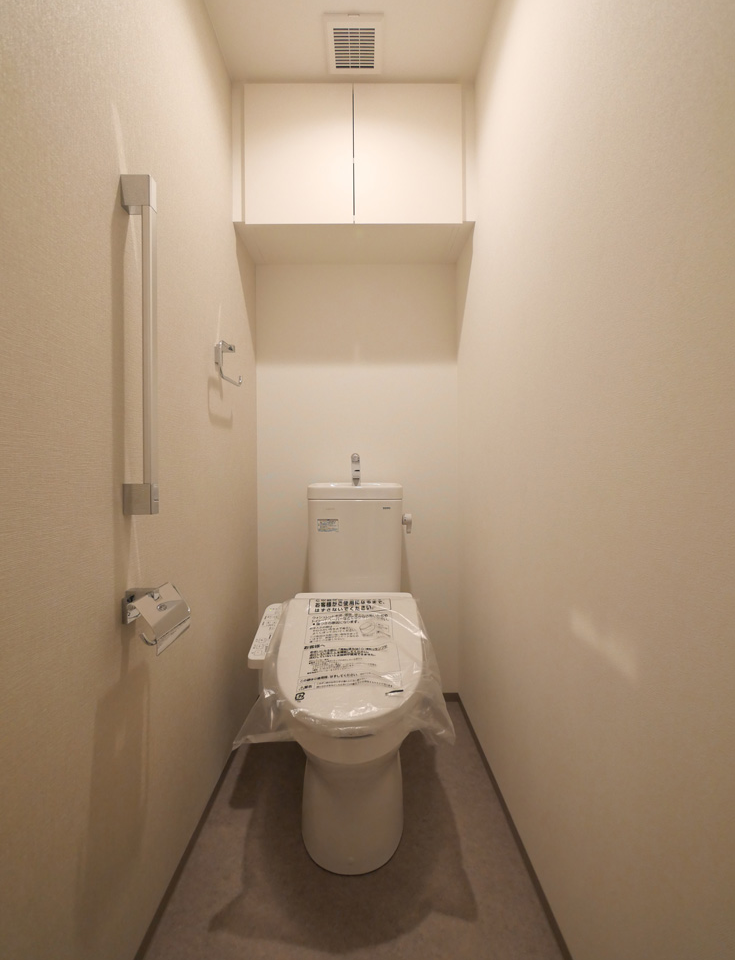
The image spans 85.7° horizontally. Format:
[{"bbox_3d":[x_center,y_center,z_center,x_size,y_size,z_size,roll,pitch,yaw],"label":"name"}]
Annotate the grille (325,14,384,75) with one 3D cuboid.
[{"bbox_3d":[-0.041,-1.354,1.239,0.177,0.020,0.172,0,0,-1],"label":"grille"}]

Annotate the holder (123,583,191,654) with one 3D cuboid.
[{"bbox_3d":[-0.398,0.253,0.740,0.083,0.101,0.126,0,0,-1],"label":"holder"}]

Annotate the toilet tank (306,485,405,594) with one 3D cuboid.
[{"bbox_3d":[-0.044,0.234,1.516,0.345,0.440,0.195,0,0,-1],"label":"toilet tank"}]

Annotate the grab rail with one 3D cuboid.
[{"bbox_3d":[-0.415,-0.242,0.723,0.053,0.612,0.026,0,0,-1],"label":"grab rail"}]

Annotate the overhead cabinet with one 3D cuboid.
[{"bbox_3d":[-0.054,-1.107,1.492,0.758,0.486,0.301,0,0,-1],"label":"overhead cabinet"}]

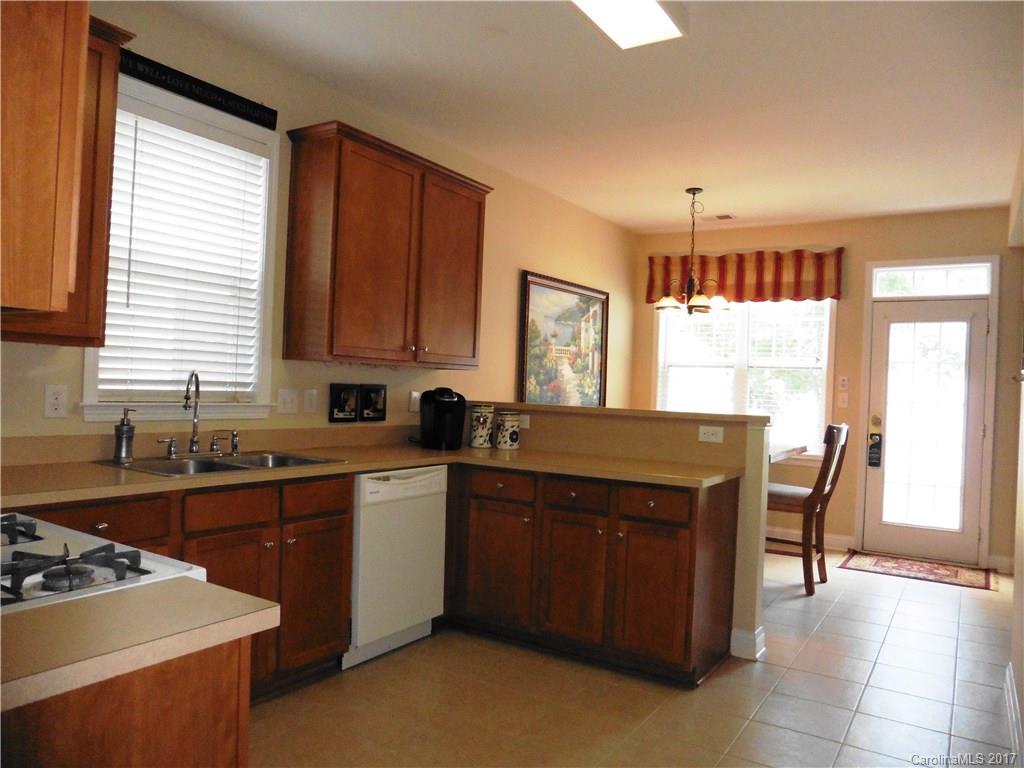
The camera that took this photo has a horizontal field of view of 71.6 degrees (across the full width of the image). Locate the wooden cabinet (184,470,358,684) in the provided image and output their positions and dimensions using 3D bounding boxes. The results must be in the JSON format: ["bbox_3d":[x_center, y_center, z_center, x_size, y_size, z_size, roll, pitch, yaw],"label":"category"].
[{"bbox_3d":[-1.162,0.764,2.858,0.630,0.820,0.810,2,0,33],"label":"wooden cabinet"}]

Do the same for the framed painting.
[{"bbox_3d":[0.442,-0.256,5.787,0.045,1.150,1.425,2,0,33],"label":"framed painting"}]

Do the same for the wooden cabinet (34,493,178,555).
[{"bbox_3d":[-1.517,0.748,2.314,0.630,0.820,0.490,2,0,33],"label":"wooden cabinet"}]

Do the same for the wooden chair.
[{"bbox_3d":[1.913,0.804,4.797,0.575,1.080,0.450,2,0,33],"label":"wooden chair"}]

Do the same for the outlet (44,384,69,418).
[{"bbox_3d":[-1.673,0.064,2.605,0.008,0.116,0.072,2,0,33],"label":"outlet"}]

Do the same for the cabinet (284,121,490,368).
[{"bbox_3d":[-0.620,-0.645,3.867,0.345,1.098,1.240,2,0,33],"label":"cabinet"}]

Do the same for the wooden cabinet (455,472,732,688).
[{"bbox_3d":[0.392,0.854,3.533,1.280,0.875,0.610,2,0,33],"label":"wooden cabinet"}]

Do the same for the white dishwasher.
[{"bbox_3d":[-0.756,0.815,3.468,0.610,0.864,0.600,2,0,33],"label":"white dishwasher"}]

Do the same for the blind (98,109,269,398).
[{"bbox_3d":[-1.385,-0.514,3.058,0.055,1.150,0.740,2,0,33],"label":"blind"}]

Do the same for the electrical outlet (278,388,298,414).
[{"bbox_3d":[-1.100,0.087,3.483,0.008,0.117,0.114,2,0,33],"label":"electrical outlet"}]

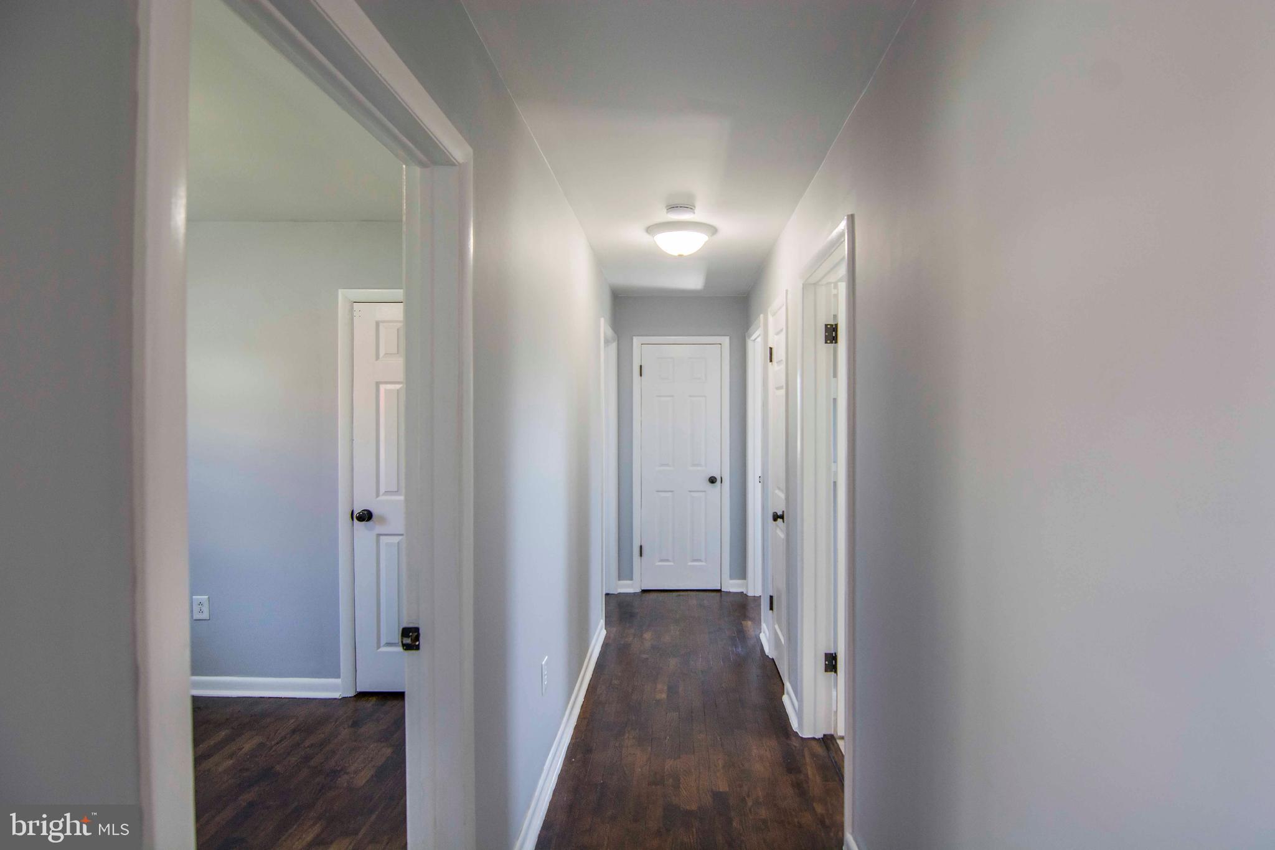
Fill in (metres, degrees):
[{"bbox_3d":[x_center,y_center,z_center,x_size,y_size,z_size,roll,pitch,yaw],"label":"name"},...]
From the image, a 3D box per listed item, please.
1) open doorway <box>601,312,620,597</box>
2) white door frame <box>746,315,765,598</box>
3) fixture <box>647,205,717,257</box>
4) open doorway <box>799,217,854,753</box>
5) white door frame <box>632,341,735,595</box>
[{"bbox_3d":[-0.257,0.335,4.238,0.130,2.106,0.795,0,1,4],"label":"open doorway"},{"bbox_3d":[0.907,0.338,4.115,0.130,2.106,0.860,0,1,4],"label":"white door frame"},{"bbox_3d":[0.231,-0.962,2.938,0.372,0.150,0.372,0,1,4],"label":"fixture"},{"bbox_3d":[0.778,0.365,2.212,0.150,2.106,0.735,0,1,4],"label":"open doorway"},{"bbox_3d":[0.365,0.329,4.715,0.803,2.106,0.110,0,1,4],"label":"white door frame"}]

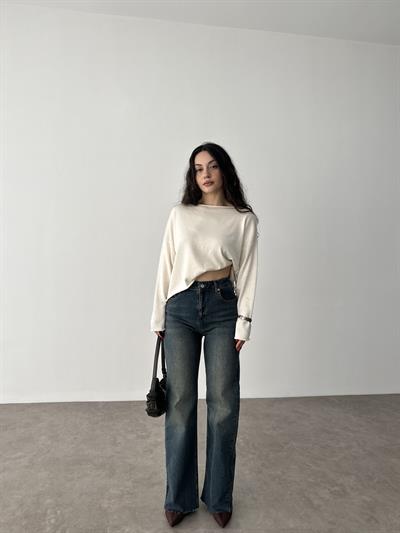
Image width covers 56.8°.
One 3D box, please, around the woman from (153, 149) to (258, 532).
[{"bbox_3d":[0.017,0.277,1.750,0.490,1.710,0.320,1,0,2],"label":"woman"}]

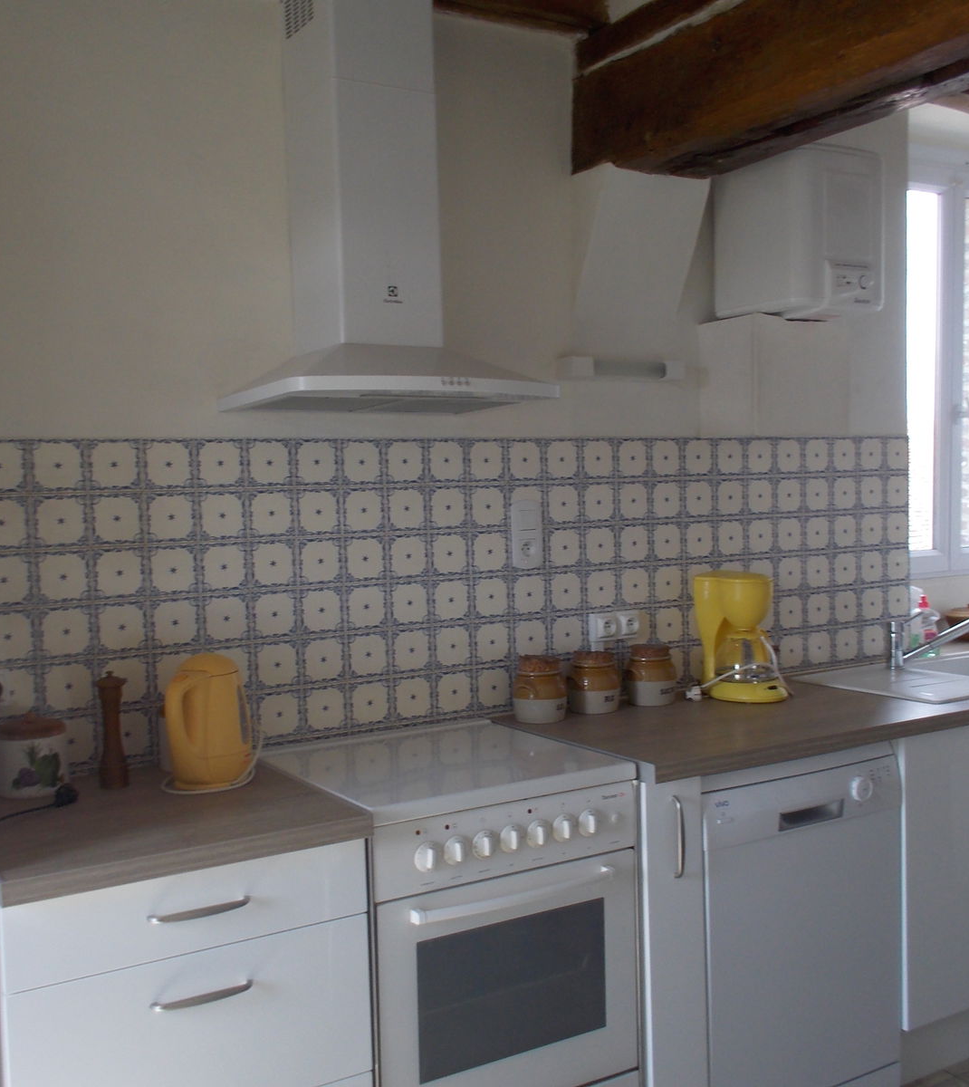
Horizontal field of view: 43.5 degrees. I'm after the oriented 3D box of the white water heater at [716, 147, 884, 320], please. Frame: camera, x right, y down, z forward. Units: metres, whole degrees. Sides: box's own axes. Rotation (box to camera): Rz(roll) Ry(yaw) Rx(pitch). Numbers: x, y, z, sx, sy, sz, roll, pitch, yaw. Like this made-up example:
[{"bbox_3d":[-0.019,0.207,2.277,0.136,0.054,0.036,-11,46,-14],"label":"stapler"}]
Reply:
[{"bbox_3d":[0.852,-0.814,3.253,0.323,0.420,0.343,-3,3,-31],"label":"white water heater"}]

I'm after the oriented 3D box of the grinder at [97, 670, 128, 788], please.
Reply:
[{"bbox_3d":[-0.733,0.364,2.388,0.057,0.225,0.057,-3,3,-31],"label":"grinder"}]

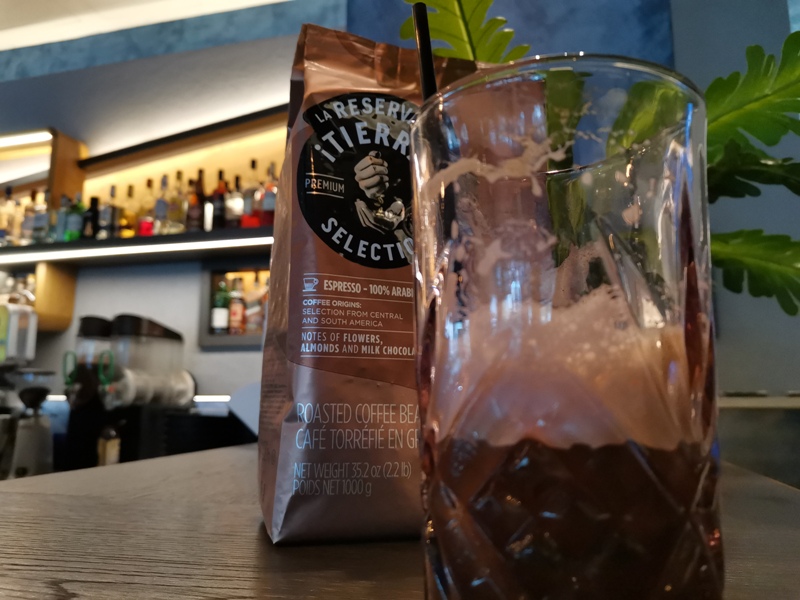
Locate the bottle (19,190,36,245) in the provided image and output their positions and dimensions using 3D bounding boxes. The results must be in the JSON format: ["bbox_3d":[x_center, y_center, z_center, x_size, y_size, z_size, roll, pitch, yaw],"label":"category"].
[{"bbox_3d":[-1.904,-0.415,3.096,0.078,0.302,0.078,-2,-10,14],"label":"bottle"}]

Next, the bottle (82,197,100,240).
[{"bbox_3d":[-1.607,-0.419,3.130,0.090,0.240,0.085,-2,-6,12],"label":"bottle"}]

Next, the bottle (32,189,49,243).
[{"bbox_3d":[-1.829,-0.420,3.077,0.080,0.306,0.080,-2,-10,14],"label":"bottle"}]

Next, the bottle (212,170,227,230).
[{"bbox_3d":[-0.892,-0.489,2.970,0.073,0.305,0.073,-2,-6,12],"label":"bottle"}]

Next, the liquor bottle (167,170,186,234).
[{"bbox_3d":[-1.062,-0.461,2.883,0.085,0.326,0.085,-2,-10,14],"label":"liquor bottle"}]

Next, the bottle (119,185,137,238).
[{"bbox_3d":[-1.324,-0.427,2.946,0.080,0.280,0.080,-2,-10,14],"label":"bottle"}]

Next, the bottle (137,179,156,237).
[{"bbox_3d":[-1.295,-0.470,3.070,0.092,0.305,0.090,-2,-6,12],"label":"bottle"}]

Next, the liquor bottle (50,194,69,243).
[{"bbox_3d":[-1.707,-0.403,3.037,0.082,0.261,0.075,-2,-10,14],"label":"liquor bottle"}]

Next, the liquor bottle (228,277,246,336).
[{"bbox_3d":[-0.874,0.029,3.230,0.086,0.308,0.080,-2,-6,12],"label":"liquor bottle"}]

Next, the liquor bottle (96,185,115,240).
[{"bbox_3d":[-1.445,-0.428,2.978,0.078,0.291,0.078,-2,-10,14],"label":"liquor bottle"}]

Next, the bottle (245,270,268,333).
[{"bbox_3d":[-0.712,0.012,2.980,0.085,0.300,0.082,-2,-10,14],"label":"bottle"}]

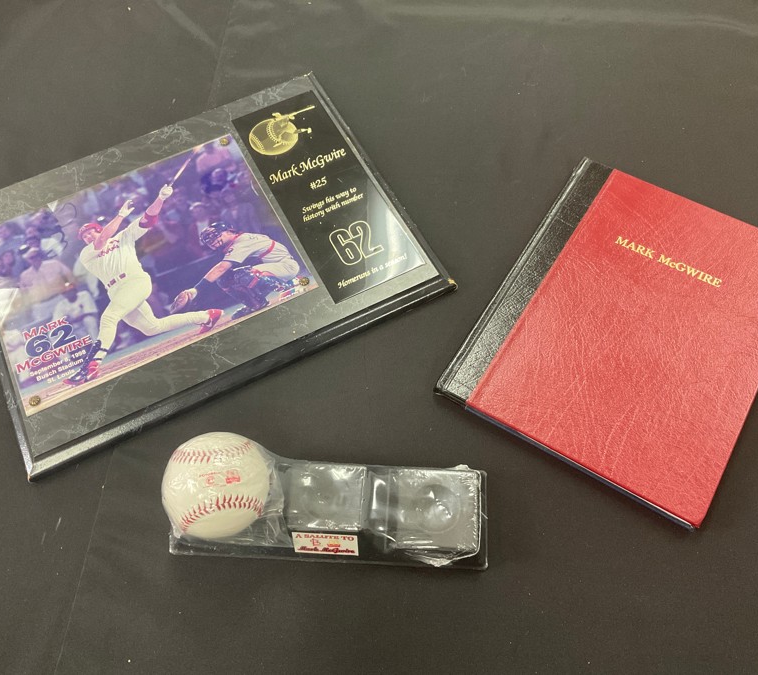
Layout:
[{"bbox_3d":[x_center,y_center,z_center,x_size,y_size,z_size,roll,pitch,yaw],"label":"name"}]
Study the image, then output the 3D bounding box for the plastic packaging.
[{"bbox_3d":[-0.037,0.110,0.528,0.230,0.078,0.078,2,60,3],"label":"plastic packaging"}]

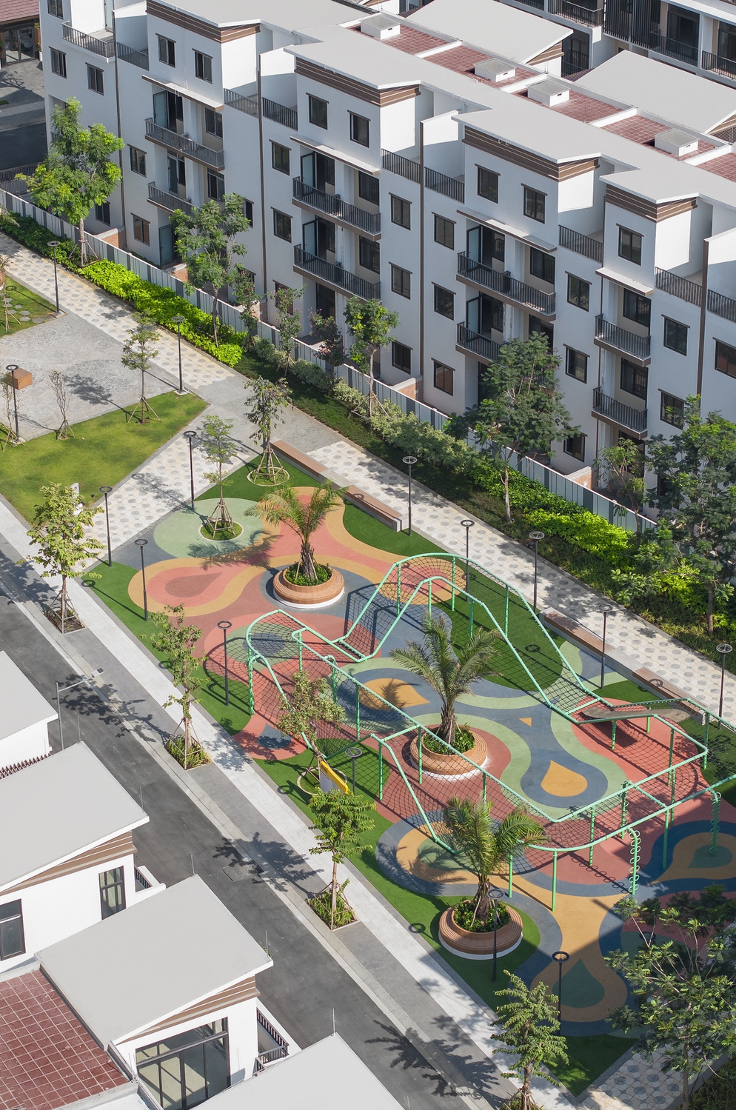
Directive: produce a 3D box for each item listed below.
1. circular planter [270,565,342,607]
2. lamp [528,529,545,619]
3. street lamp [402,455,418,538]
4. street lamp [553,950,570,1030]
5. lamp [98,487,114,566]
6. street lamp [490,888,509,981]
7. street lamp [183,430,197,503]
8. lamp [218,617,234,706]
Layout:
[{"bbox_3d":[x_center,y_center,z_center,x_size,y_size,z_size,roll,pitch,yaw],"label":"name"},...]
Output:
[{"bbox_3d":[-2.428,1.127,122.021,2.860,0.706,2.860,-1,30,0],"label":"circular planter"},{"bbox_3d":[7.128,0.809,126.767,0.620,3.860,0.620,0,30,0],"label":"lamp"},{"bbox_3d":[1.881,-2.511,132.667,0.620,3.860,0.620,0,30,0],"label":"street lamp"},{"bbox_3d":[6.193,14.344,96.340,0.535,3.629,0.535,-1,30,0],"label":"street lamp"},{"bbox_3d":[-10.667,-1.099,123.166,0.535,3.629,0.535,-16,34,-24],"label":"lamp"},{"bbox_3d":[4.208,12.693,99.213,0.535,3.629,0.535,-16,34,-24],"label":"street lamp"},{"bbox_3d":[-7.957,-3.778,135.073,0.620,3.860,0.620,0,30,0],"label":"street lamp"},{"bbox_3d":[-5.718,4.416,120.722,0.620,3.860,0.620,0,30,0],"label":"lamp"}]

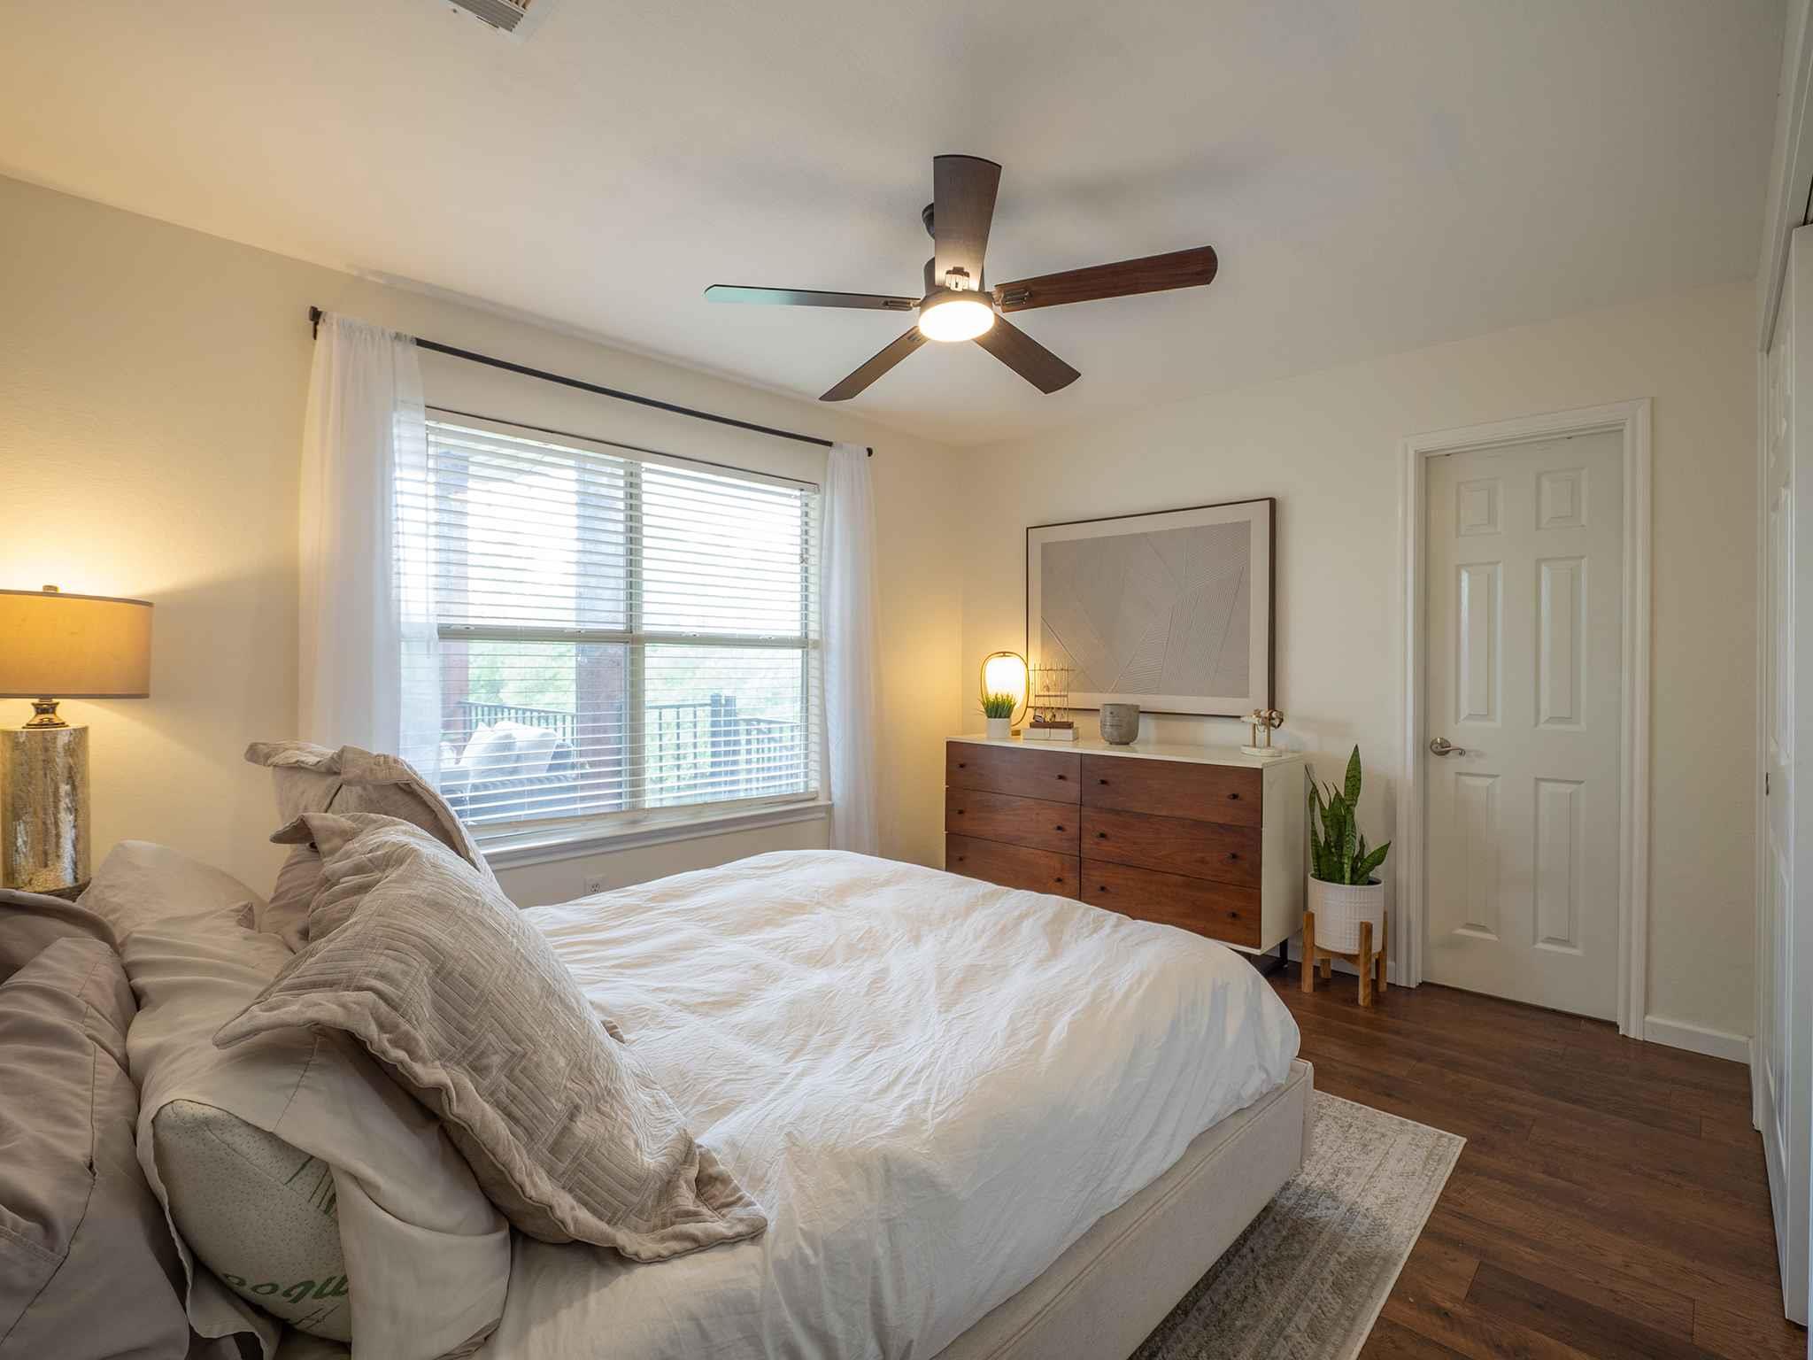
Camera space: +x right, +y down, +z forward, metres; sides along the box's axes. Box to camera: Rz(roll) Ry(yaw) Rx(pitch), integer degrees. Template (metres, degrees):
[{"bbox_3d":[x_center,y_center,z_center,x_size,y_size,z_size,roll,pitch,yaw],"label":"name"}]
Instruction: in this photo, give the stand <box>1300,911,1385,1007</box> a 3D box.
[{"bbox_3d":[1.664,1.030,3.177,0.245,0.305,0.245,1,1,44],"label":"stand"}]

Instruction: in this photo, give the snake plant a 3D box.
[{"bbox_3d":[1.662,0.518,3.168,0.270,0.540,0.250,1,1,44],"label":"snake plant"}]

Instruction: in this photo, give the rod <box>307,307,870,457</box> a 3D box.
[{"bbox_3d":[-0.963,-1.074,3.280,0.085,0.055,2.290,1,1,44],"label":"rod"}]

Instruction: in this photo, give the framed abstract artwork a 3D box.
[{"bbox_3d":[1.098,-0.314,3.985,1.255,0.940,0.045,1,1,44],"label":"framed abstract artwork"}]

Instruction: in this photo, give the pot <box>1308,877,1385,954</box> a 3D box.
[{"bbox_3d":[1.663,0.888,3.174,0.255,0.255,0.255,0,1,0],"label":"pot"}]

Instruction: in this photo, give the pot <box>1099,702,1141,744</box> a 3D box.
[{"bbox_3d":[0.988,0.213,3.884,0.177,0.175,0.177,0,1,0],"label":"pot"}]

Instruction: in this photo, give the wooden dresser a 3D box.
[{"bbox_3d":[0.922,0.741,3.843,1.570,0.865,0.450,1,1,44],"label":"wooden dresser"}]

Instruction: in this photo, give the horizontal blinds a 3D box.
[{"bbox_3d":[-1.044,-0.162,3.334,0.065,1.460,1.750,1,1,44],"label":"horizontal blinds"}]

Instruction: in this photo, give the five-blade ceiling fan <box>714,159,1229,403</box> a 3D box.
[{"bbox_3d":[0.135,-1.093,2.241,1.270,0.315,1.270,1,1,44],"label":"five-blade ceiling fan"}]

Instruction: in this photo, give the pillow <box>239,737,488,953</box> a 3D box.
[{"bbox_3d":[-0.948,0.362,1.544,0.700,0.570,0.190,1,34,44],"label":"pillow"}]

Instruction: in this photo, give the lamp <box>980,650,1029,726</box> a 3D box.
[{"bbox_3d":[0.511,0.075,4.354,0.265,0.425,0.195,0,1,25],"label":"lamp"}]

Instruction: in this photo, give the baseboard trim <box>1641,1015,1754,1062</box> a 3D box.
[{"bbox_3d":[2.515,1.148,2.669,0.250,0.083,0.016,1,1,44],"label":"baseboard trim"}]

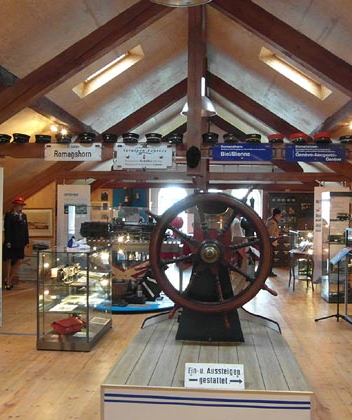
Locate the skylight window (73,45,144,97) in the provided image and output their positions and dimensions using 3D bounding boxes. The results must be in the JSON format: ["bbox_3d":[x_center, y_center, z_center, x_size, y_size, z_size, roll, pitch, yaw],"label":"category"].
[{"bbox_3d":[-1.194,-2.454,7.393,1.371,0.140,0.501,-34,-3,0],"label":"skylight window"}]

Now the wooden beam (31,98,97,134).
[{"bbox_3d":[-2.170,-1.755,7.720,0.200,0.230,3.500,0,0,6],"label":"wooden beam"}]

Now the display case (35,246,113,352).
[{"bbox_3d":[-1.267,1.080,5.410,0.630,1.155,1.000,0,0,6],"label":"display case"}]

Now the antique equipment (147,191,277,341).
[{"bbox_3d":[0.330,0.435,3.930,1.250,1.450,0.550,0,0,6],"label":"antique equipment"}]

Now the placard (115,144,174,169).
[{"bbox_3d":[-0.405,-0.685,5.450,0.770,0.325,0.030,1,0,4],"label":"placard"}]

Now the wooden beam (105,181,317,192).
[{"bbox_3d":[1.000,-0.720,12.950,6.500,0.205,0.190,1,0,4],"label":"wooden beam"}]

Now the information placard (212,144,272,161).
[{"bbox_3d":[0.858,-0.735,5.390,0.765,0.215,0.030,1,0,4],"label":"information placard"}]

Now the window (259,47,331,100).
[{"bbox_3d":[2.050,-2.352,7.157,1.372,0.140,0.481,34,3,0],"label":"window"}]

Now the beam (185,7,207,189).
[{"bbox_3d":[0.252,-1.660,5.480,0.200,2.450,0.200,0,0,3],"label":"beam"}]

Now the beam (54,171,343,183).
[{"bbox_3d":[0.460,-0.745,9.330,6.450,0.205,0.190,1,0,4],"label":"beam"}]

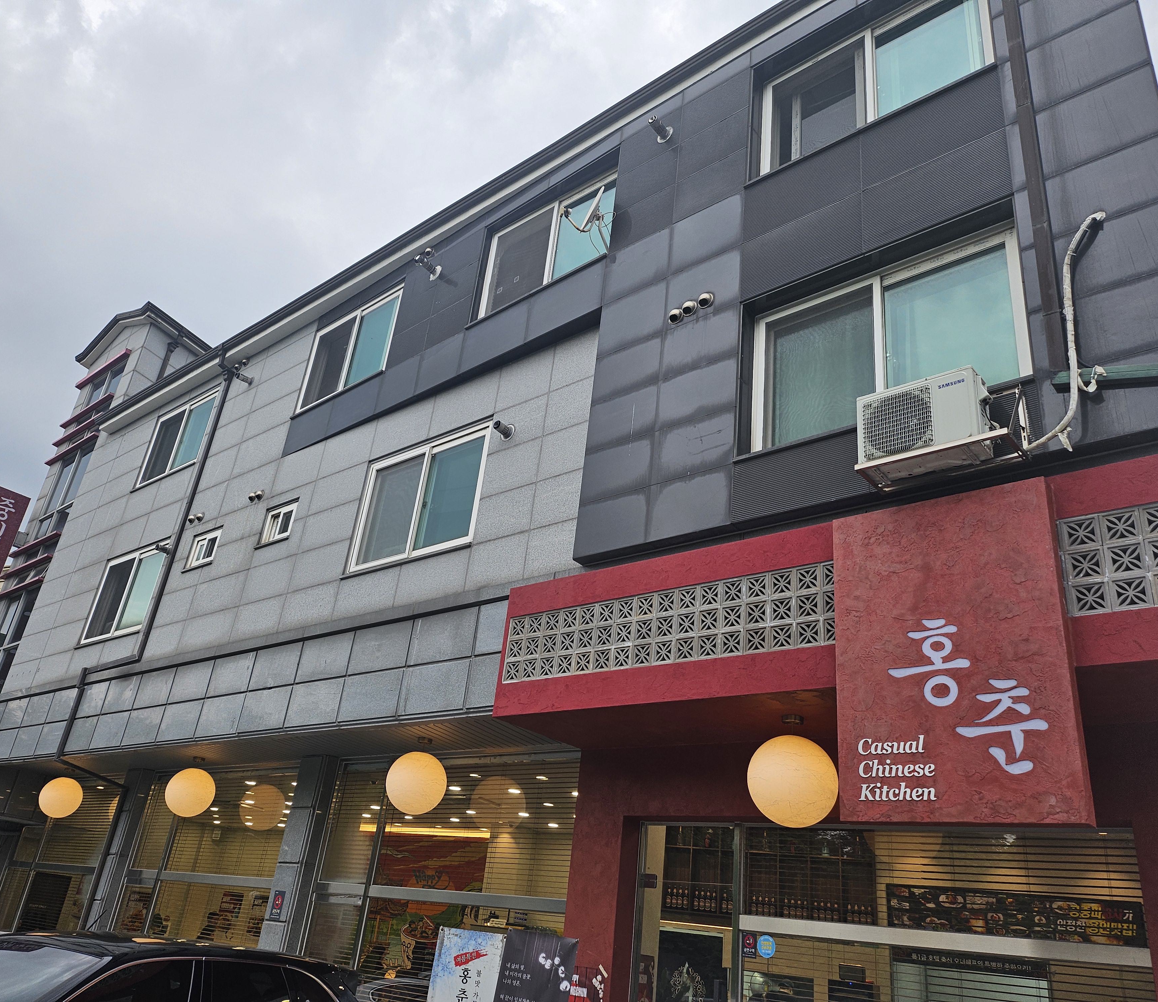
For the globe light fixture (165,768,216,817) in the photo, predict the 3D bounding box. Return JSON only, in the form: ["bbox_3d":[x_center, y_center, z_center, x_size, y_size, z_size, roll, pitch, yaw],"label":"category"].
[{"bbox_3d":[-4.980,3.740,11.882,0.610,0.610,0.610,-15,-33,38],"label":"globe light fixture"}]

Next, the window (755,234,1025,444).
[{"bbox_3d":[2.344,-1.121,7.192,2.204,1.513,0.130,-15,-33,38],"label":"window"}]

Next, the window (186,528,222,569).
[{"bbox_3d":[-5.496,0.739,13.712,0.829,0.495,0.110,-15,-33,38],"label":"window"}]

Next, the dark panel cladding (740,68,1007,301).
[{"bbox_3d":[2.348,-2.516,7.595,2.243,1.322,0.120,-15,-33,38],"label":"dark panel cladding"}]

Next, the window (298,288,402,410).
[{"bbox_3d":[-3.220,-2.059,13.160,2.054,1.473,0.130,-15,-33,38],"label":"window"}]

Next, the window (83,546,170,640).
[{"bbox_3d":[-7.315,1.546,15.021,2.215,1.508,0.130,-15,-33,38],"label":"window"}]

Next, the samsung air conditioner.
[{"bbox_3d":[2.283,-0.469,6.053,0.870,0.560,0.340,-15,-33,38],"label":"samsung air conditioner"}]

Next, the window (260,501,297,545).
[{"bbox_3d":[-3.981,0.328,12.479,0.725,0.501,0.110,-15,-33,38],"label":"window"}]

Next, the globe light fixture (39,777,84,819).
[{"bbox_3d":[-7.993,4.587,14.316,0.610,0.610,0.610,-15,-33,38],"label":"globe light fixture"}]

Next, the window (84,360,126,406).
[{"bbox_3d":[-10.364,-2.410,20.277,1.861,0.945,0.130,-15,-33,38],"label":"window"}]

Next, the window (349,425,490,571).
[{"bbox_3d":[-1.783,0.030,10.531,2.135,1.450,0.130,-15,-33,38],"label":"window"}]

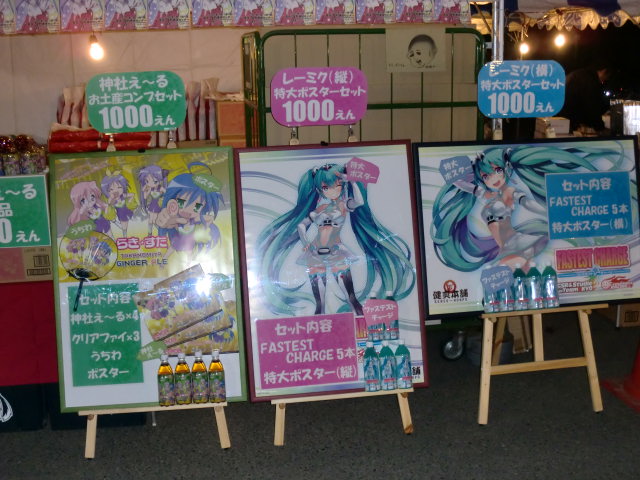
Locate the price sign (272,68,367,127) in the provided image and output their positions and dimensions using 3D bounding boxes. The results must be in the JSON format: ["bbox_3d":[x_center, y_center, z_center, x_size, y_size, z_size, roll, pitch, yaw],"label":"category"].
[{"bbox_3d":[-0.004,-0.615,3.338,0.420,0.257,0.012,-4,-2,-7],"label":"price sign"}]

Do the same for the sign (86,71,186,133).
[{"bbox_3d":[-0.775,-0.583,3.284,0.420,0.257,0.012,-3,-2,-3],"label":"sign"}]

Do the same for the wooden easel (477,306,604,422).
[{"bbox_3d":[0.922,0.111,3.592,0.600,1.270,0.620,-4,12,-11],"label":"wooden easel"}]

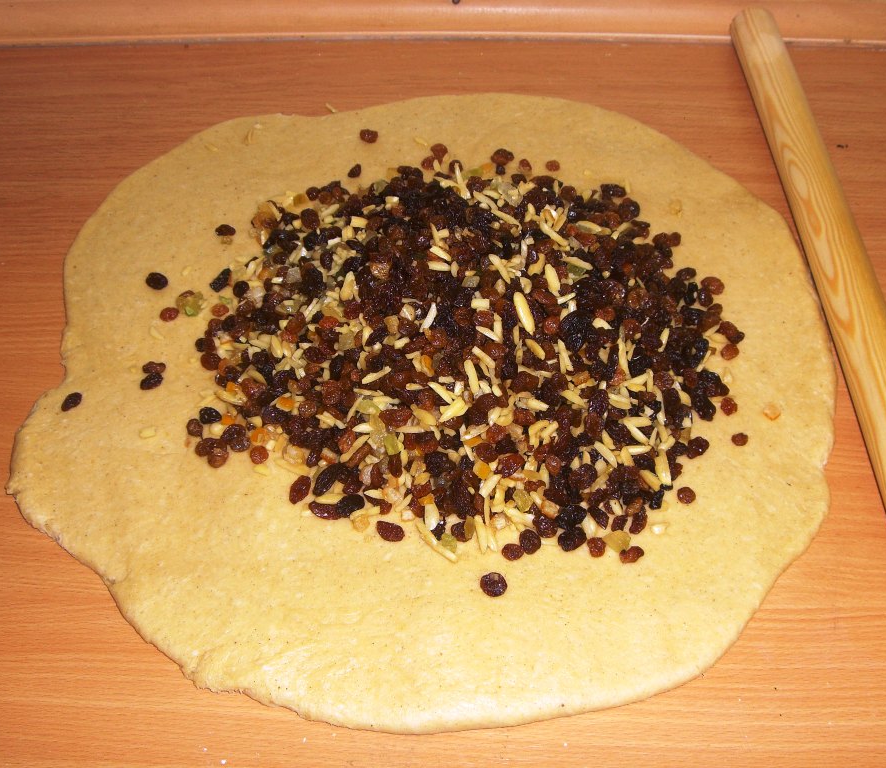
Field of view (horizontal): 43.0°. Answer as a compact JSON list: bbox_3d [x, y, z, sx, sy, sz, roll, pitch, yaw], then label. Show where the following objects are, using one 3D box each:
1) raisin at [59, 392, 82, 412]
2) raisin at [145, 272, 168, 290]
[{"bbox_3d":[-0.188,0.009,0.568,0.007,0.006,0.013,25,53,20],"label":"raisin"},{"bbox_3d":[-0.159,-0.057,0.624,0.013,0.008,0.010,24,53,19],"label":"raisin"}]

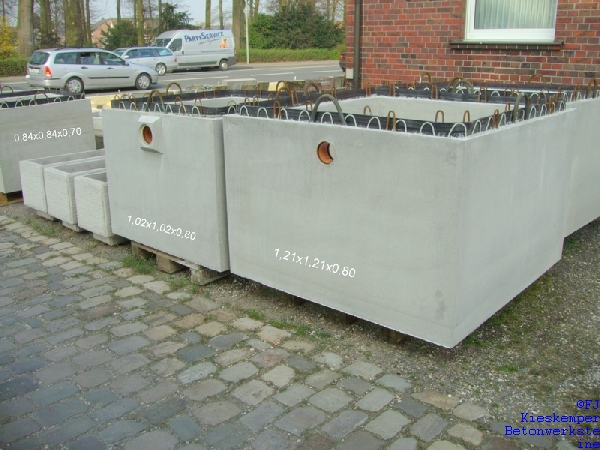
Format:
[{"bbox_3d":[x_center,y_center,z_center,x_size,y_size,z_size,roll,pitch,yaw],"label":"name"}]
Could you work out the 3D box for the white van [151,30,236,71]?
[{"bbox_3d":[-6.750,-10.300,36.200,5.500,2.500,2.030,-13,21,-35],"label":"white van"}]

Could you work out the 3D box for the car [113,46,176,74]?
[{"bbox_3d":[-8.870,-8.620,32.000,4.600,1.470,1.760,-13,21,-36],"label":"car"}]

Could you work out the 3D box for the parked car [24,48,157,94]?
[{"bbox_3d":[-7.100,-5.430,21.150,1.700,1.460,4.450,16,23,43],"label":"parked car"}]

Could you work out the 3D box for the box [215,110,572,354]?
[{"bbox_3d":[0.588,-0.189,3.467,1.409,0.920,1.423,13,22,39],"label":"box"}]

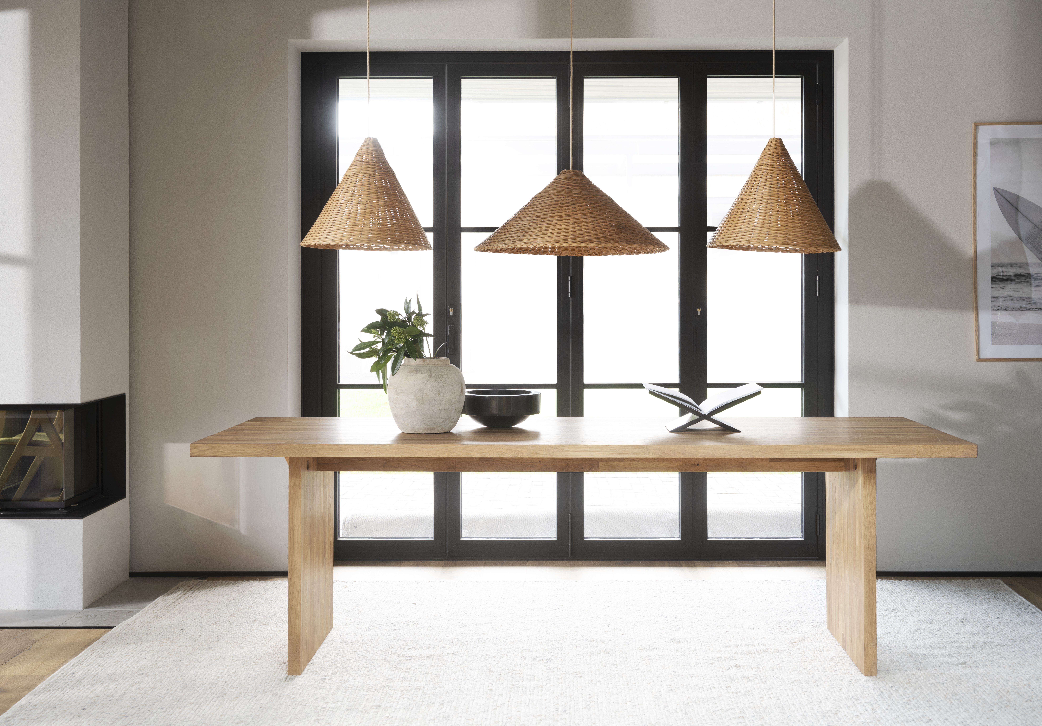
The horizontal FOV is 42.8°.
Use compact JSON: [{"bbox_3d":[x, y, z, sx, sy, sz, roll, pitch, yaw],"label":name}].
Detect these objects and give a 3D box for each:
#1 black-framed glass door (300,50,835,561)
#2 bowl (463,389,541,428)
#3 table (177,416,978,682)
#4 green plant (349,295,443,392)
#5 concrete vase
[{"bbox_3d":[0.208,-0.251,6.091,2.400,2.310,0.080,0,3,2],"label":"black-framed glass door"},{"bbox_3d":[-0.071,0.161,4.636,0.284,0.120,0.284,0,3,0],"label":"bowl"},{"bbox_3d":[0.199,0.603,4.524,2.400,0.755,0.890,0,3,2],"label":"table"},{"bbox_3d":[-0.412,-0.065,4.430,0.320,0.330,0.290,0,3,2],"label":"green plant"},{"bbox_3d":[-0.315,0.106,4.471,0.262,0.247,0.262,0,3,2],"label":"concrete vase"}]

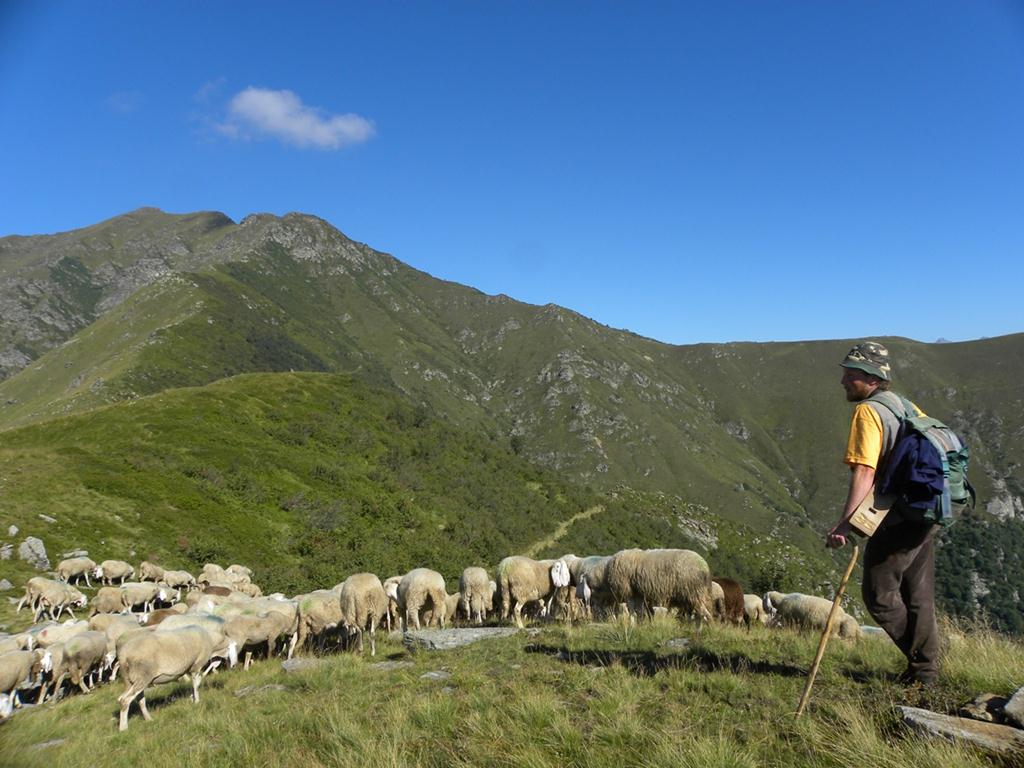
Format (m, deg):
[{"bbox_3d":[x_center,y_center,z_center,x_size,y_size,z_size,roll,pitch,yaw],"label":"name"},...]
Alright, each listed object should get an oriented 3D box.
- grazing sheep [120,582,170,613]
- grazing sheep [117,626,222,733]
[{"bbox_3d":[-9.054,5.287,19.000,1.150,0.780,0.420,1,-2,-40],"label":"grazing sheep"},{"bbox_3d":[-3.111,2.675,7.100,0.420,0.780,1.000,0,0,37],"label":"grazing sheep"}]

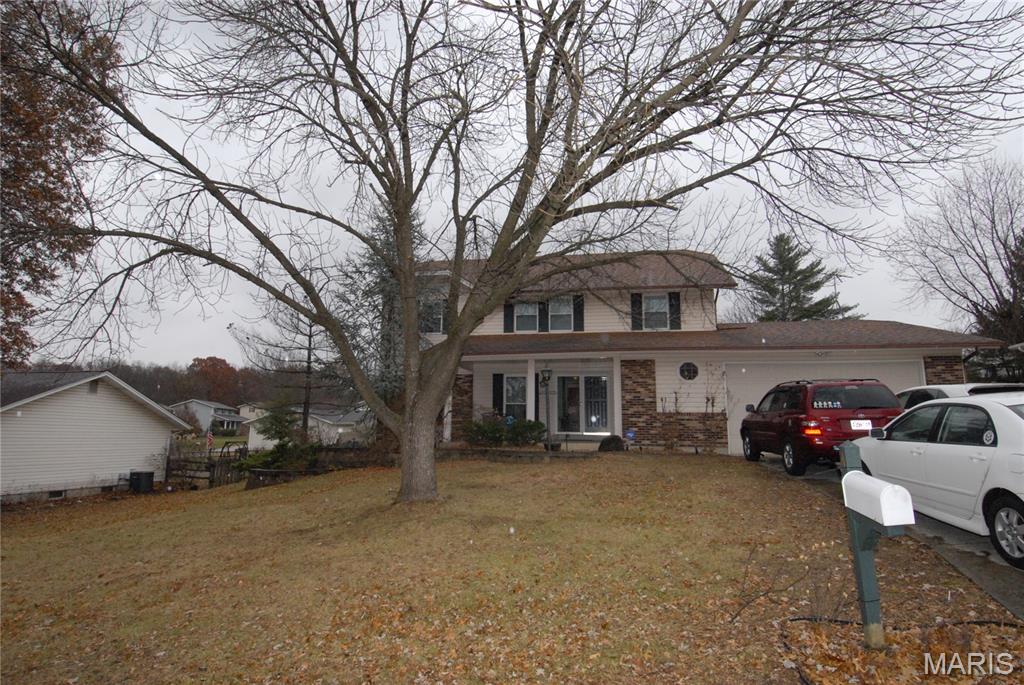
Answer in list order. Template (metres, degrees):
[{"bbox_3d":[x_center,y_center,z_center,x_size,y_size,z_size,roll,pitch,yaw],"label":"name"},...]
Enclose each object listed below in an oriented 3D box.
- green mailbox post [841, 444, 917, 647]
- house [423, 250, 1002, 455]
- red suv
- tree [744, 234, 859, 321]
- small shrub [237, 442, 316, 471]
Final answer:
[{"bbox_3d":[2.350,1.300,3.460,0.180,1.320,0.600,-1,-9,8],"label":"green mailbox post"},{"bbox_3d":[4.387,-0.018,20.286,17.300,7.700,11.200,-1,-9,9],"label":"house"},{"bbox_3d":[6.270,1.770,11.400,1.830,1.730,4.690,-1,-9,9],"label":"red suv"},{"bbox_3d":[17.696,-0.327,33.415,7.500,13.200,7.500,0,-8,0],"label":"tree"},{"bbox_3d":[-7.217,3.576,16.654,2.400,0.950,1.700,0,-8,0],"label":"small shrub"}]

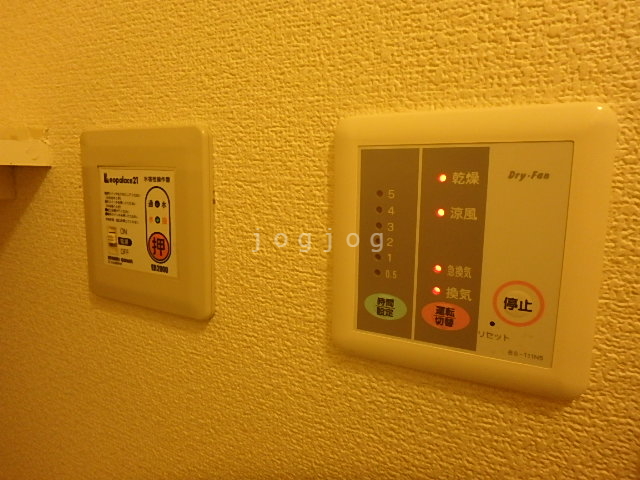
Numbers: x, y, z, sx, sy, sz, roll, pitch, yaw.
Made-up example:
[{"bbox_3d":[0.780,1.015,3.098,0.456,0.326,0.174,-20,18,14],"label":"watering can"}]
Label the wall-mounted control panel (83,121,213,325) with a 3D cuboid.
[{"bbox_3d":[-0.122,-0.013,0.267,0.117,0.120,0.011,5,8,27],"label":"wall-mounted control panel"}]

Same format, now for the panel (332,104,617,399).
[{"bbox_3d":[0.059,0.004,0.177,0.116,0.120,0.010,5,8,25],"label":"panel"}]

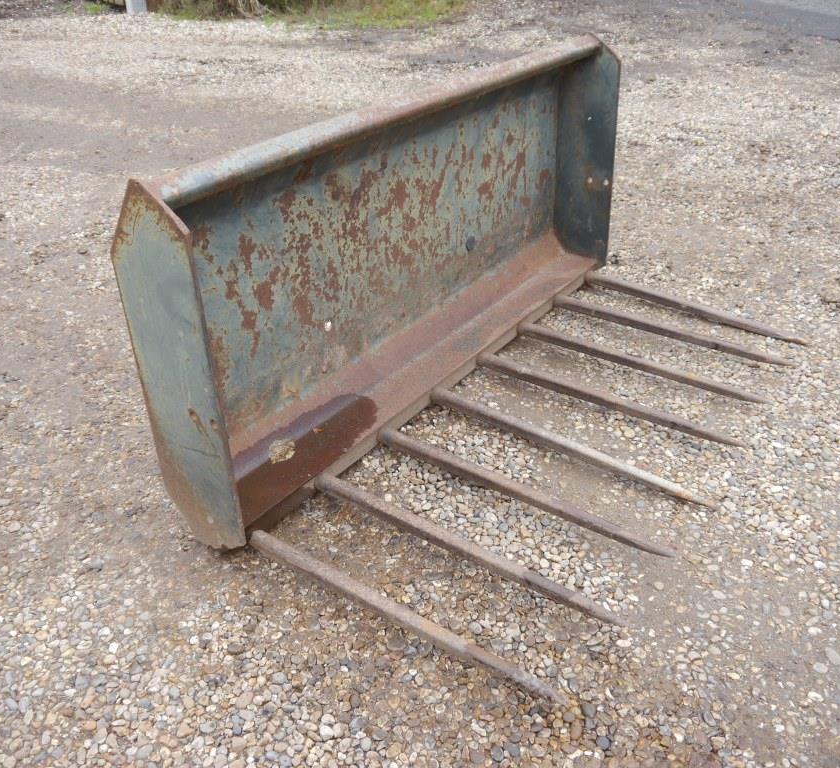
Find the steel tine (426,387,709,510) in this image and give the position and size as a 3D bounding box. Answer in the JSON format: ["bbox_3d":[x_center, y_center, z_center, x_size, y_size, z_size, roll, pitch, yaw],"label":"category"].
[{"bbox_3d":[0.339,0.150,2.014,0.758,0.039,0.035,21,38,30],"label":"steel tine"}]

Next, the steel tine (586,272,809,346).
[{"bbox_3d":[0.859,-0.237,2.637,0.725,0.039,0.035,23,39,30],"label":"steel tine"}]

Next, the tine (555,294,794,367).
[{"bbox_3d":[0.736,-0.156,2.478,0.733,0.039,0.035,19,37,31],"label":"tine"}]

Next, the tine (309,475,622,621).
[{"bbox_3d":[0.069,0.332,1.708,0.744,0.039,0.035,19,37,30],"label":"tine"}]

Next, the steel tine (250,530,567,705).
[{"bbox_3d":[-0.054,0.426,1.556,0.732,0.039,0.035,19,37,31],"label":"steel tine"}]

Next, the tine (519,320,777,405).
[{"bbox_3d":[0.604,-0.058,2.324,0.740,0.039,0.035,20,37,31],"label":"tine"}]

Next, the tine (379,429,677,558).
[{"bbox_3d":[0.209,0.239,1.860,0.749,0.039,0.035,19,37,31],"label":"tine"}]

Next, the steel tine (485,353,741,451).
[{"bbox_3d":[0.473,0.039,2.169,0.746,0.039,0.035,20,37,31],"label":"steel tine"}]

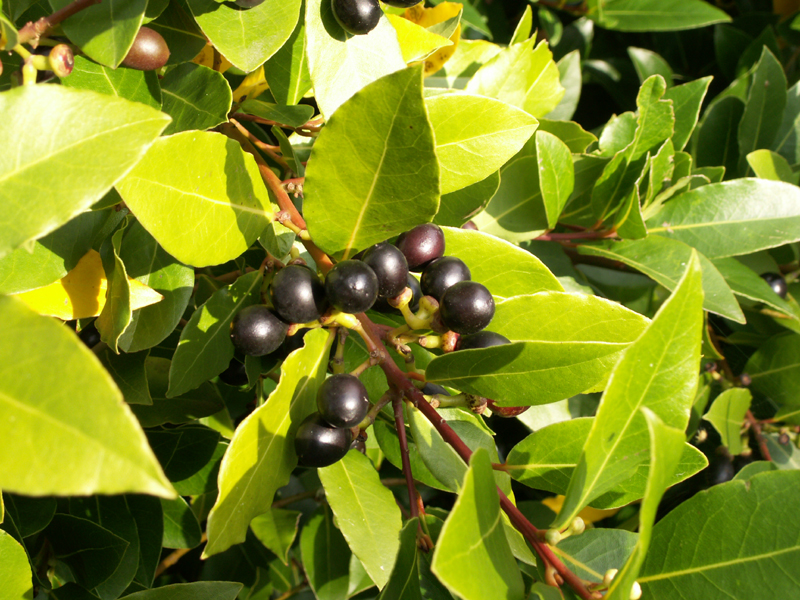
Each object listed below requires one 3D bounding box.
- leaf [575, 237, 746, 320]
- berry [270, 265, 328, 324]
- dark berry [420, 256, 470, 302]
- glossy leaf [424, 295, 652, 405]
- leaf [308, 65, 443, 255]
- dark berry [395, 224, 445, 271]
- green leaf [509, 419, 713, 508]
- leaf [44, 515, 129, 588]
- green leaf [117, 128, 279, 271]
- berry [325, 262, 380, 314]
[{"bbox_3d":[0.079,-0.006,0.430,0.058,0.011,0.026,25,44,19],"label":"leaf"},{"bbox_3d":[-0.024,-0.001,0.347,0.014,0.014,0.014,0,23,0],"label":"berry"},{"bbox_3d":[0.012,-0.005,0.360,0.013,0.013,0.013,0,23,0],"label":"dark berry"},{"bbox_3d":[0.035,0.012,0.355,0.060,0.011,0.030,-5,61,-9],"label":"glossy leaf"},{"bbox_3d":[-0.007,-0.034,0.352,0.032,0.056,0.011,27,27,10],"label":"leaf"},{"bbox_3d":[0.005,-0.013,0.366,0.013,0.013,0.013,0,23,0],"label":"dark berry"},{"bbox_3d":[0.055,0.043,0.380,0.053,0.010,0.027,0,64,0],"label":"green leaf"},{"bbox_3d":[-0.089,0.072,0.410,0.036,0.025,0.008,-7,-26,38],"label":"leaf"},{"bbox_3d":[-0.053,-0.026,0.366,0.050,0.035,0.010,15,-16,-28],"label":"green leaf"},{"bbox_3d":[-0.012,-0.003,0.362,0.013,0.014,0.013,0,25,0],"label":"berry"}]

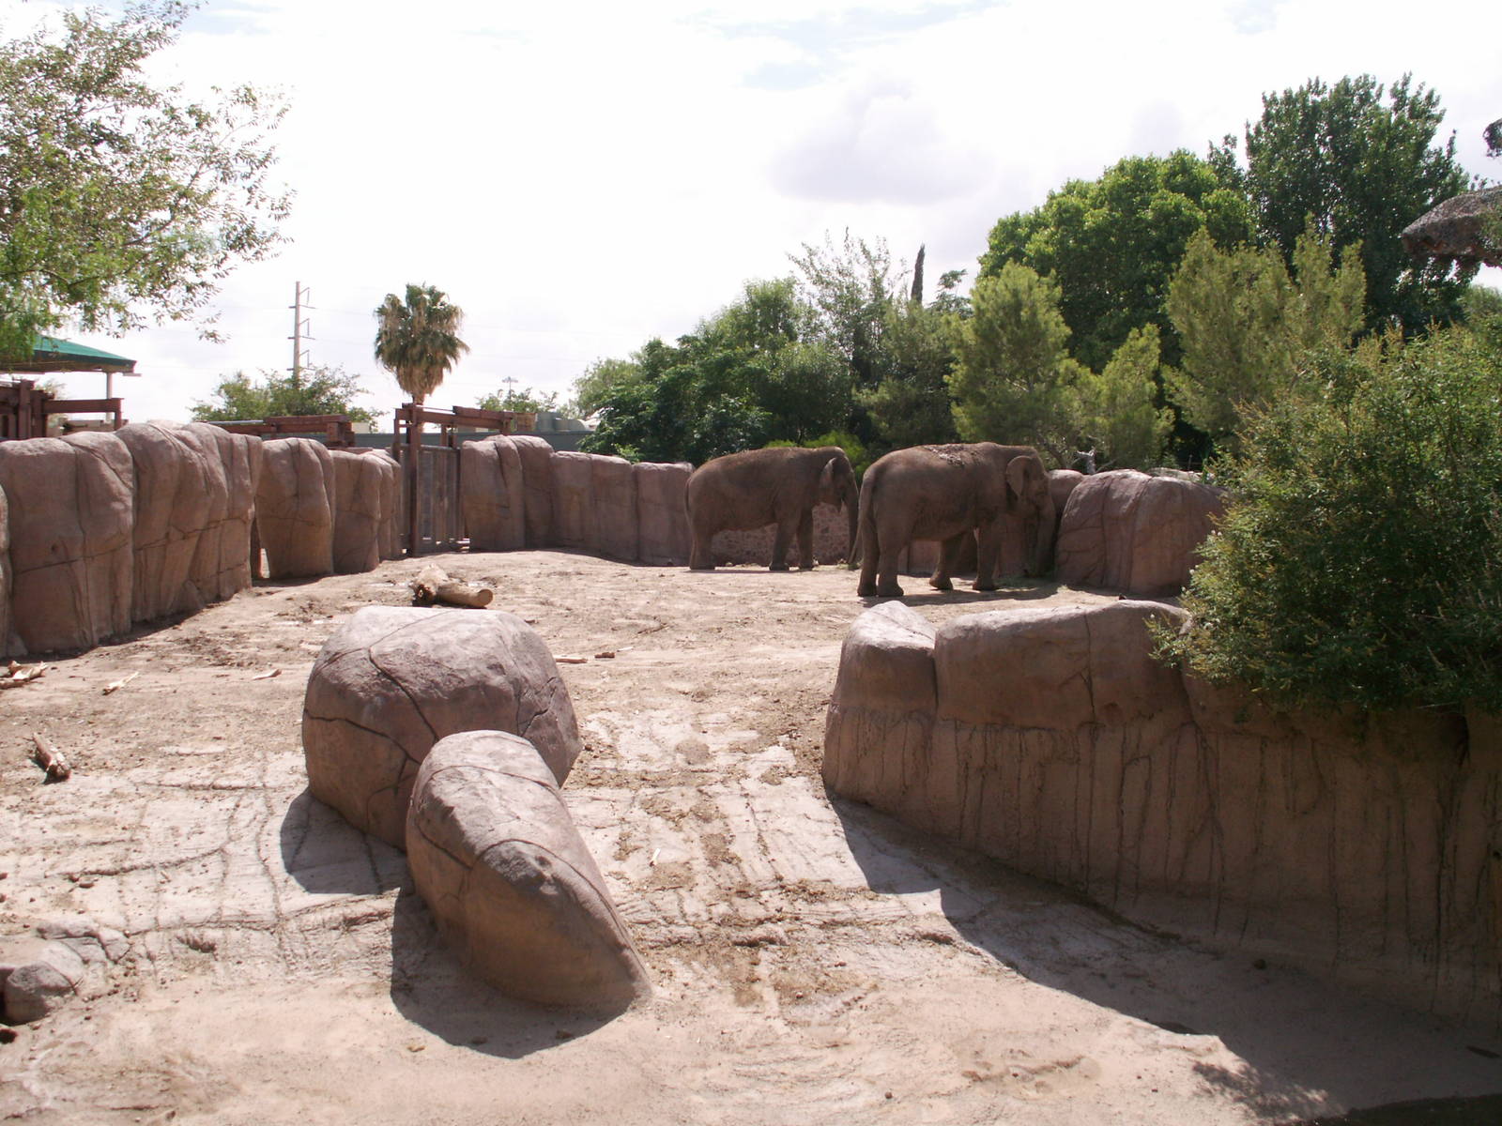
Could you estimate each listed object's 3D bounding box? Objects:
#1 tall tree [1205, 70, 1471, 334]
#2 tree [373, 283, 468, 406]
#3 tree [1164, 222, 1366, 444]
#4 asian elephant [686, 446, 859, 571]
[{"bbox_3d":[16.591,-7.417,42.583,7.250,12.390,7.250,0,4,0],"label":"tall tree"},{"bbox_3d":[-12.741,-6.441,58.298,3.700,8.341,3.700,2,4,0],"label":"tree"},{"bbox_3d":[10.098,-3.587,29.821,3.840,5.950,3.840,0,4,0],"label":"tree"},{"bbox_3d":[0.415,-1.038,28.999,3.200,2.340,1.150,0,4,-6],"label":"asian elephant"}]

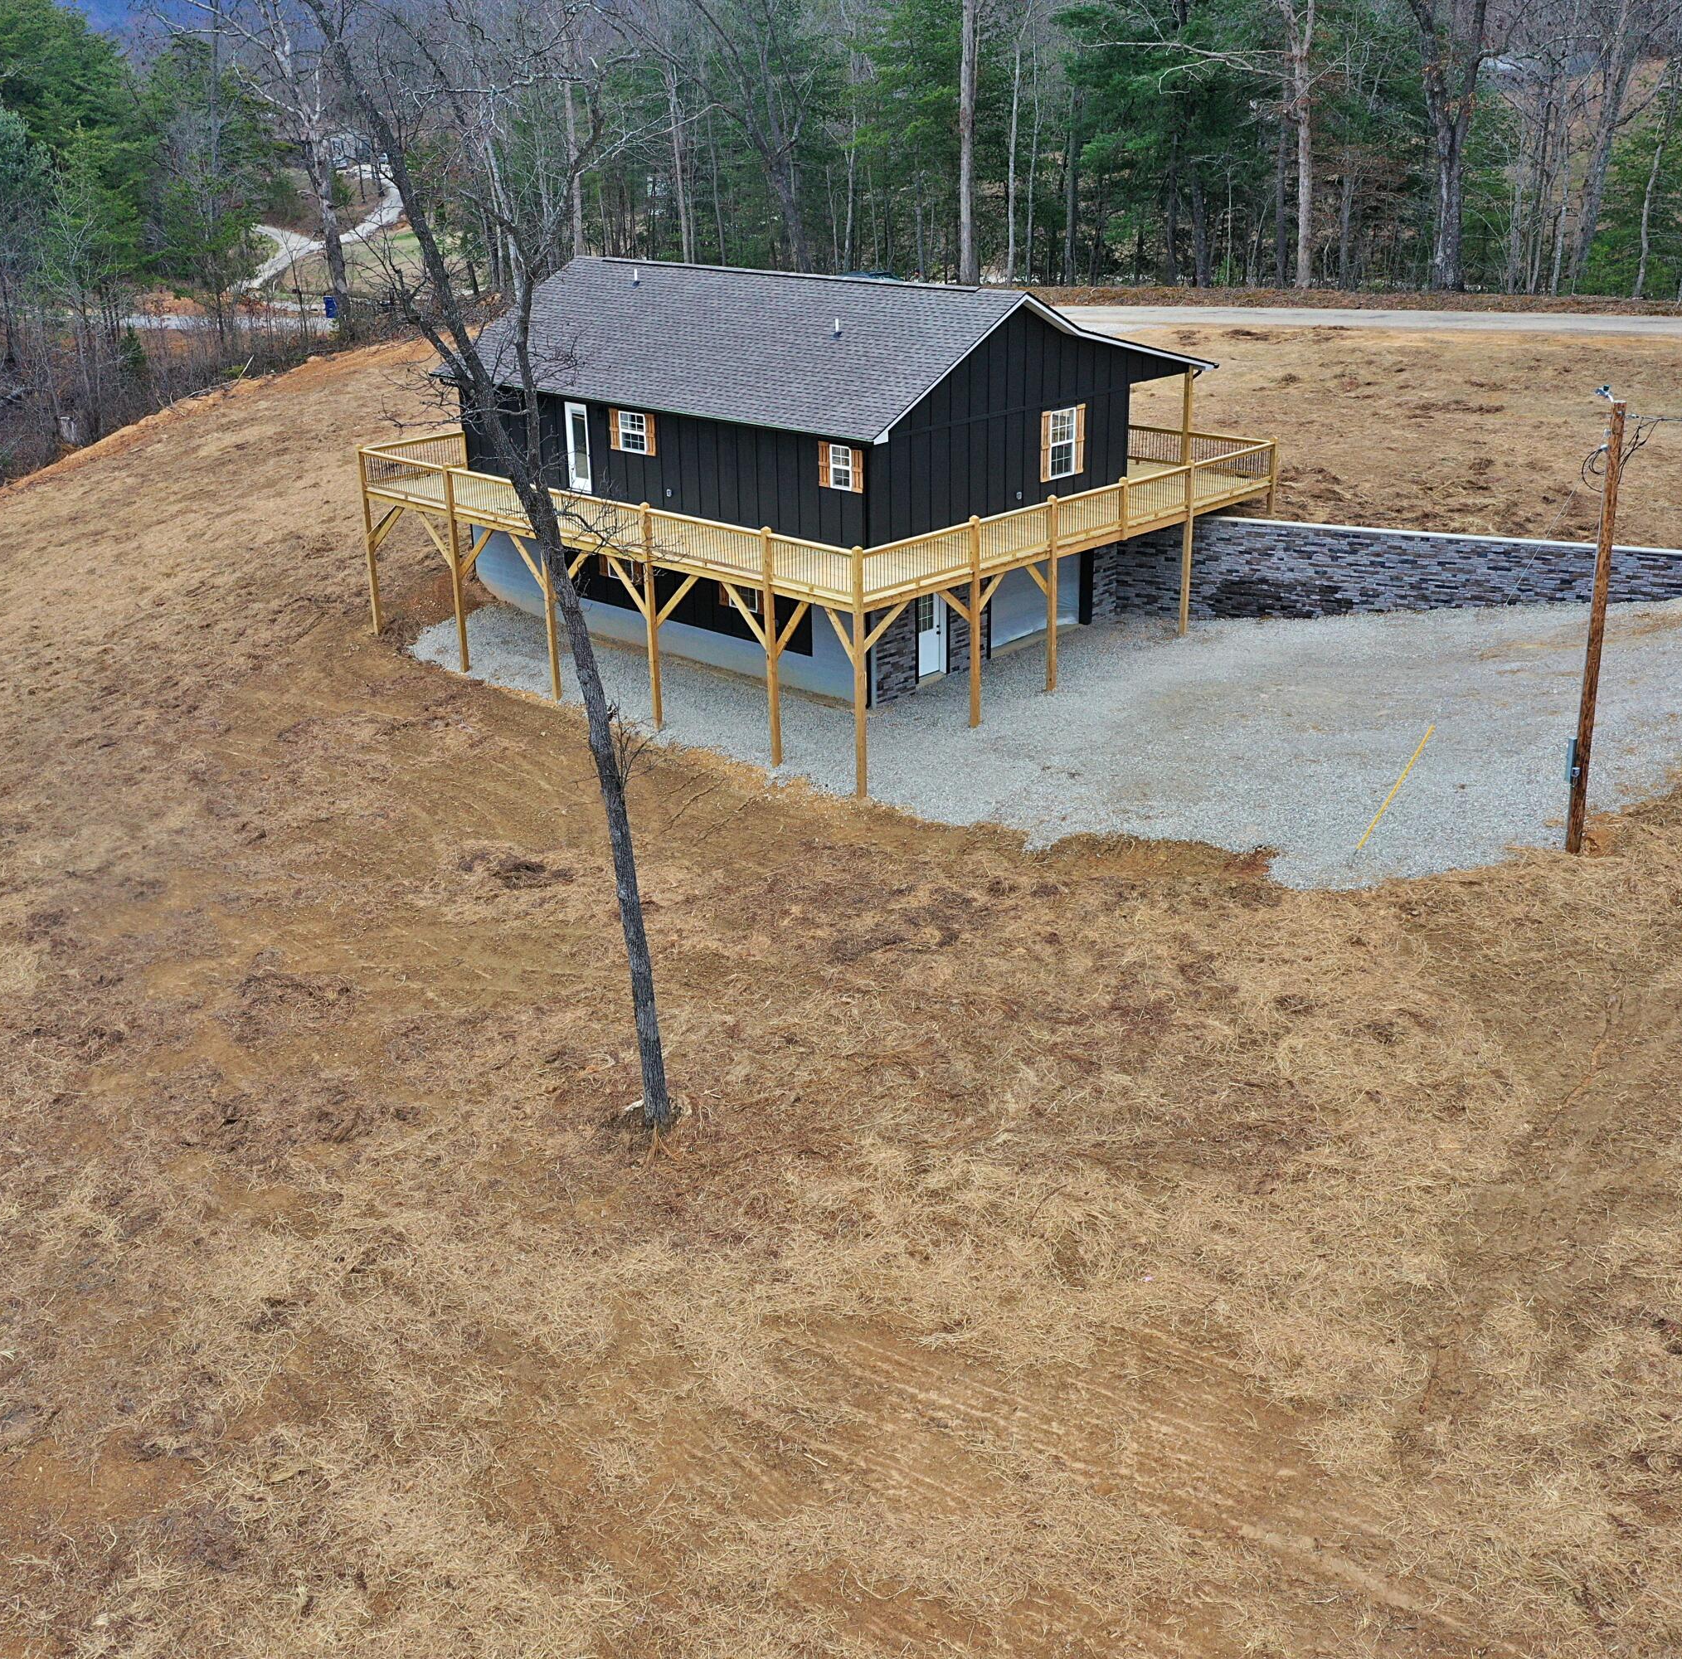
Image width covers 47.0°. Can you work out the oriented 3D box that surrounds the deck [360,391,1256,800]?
[{"bbox_3d":[-0.625,-7.010,47.778,16.830,5.005,14.801,19,29,40],"label":"deck"}]

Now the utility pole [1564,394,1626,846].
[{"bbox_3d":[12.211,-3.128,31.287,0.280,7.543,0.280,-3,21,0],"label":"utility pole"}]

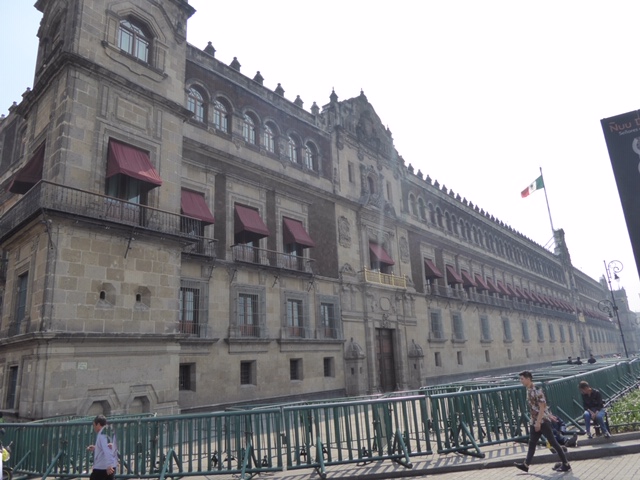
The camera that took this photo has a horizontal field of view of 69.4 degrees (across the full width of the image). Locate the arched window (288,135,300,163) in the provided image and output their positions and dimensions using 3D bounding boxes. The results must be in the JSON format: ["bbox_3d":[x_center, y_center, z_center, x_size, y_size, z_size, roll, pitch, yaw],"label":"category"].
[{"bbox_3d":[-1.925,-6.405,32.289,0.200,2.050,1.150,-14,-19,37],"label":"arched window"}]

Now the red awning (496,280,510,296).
[{"bbox_3d":[22.902,5.908,57.557,0.850,1.620,1.700,-15,-19,36],"label":"red awning"}]

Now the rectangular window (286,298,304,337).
[{"bbox_3d":[-1.451,4.916,28.570,0.250,2.300,1.420,-15,-19,36],"label":"rectangular window"}]

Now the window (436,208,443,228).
[{"bbox_3d":[12.871,-2.291,49.970,0.300,2.200,1.100,-15,-19,36],"label":"window"}]

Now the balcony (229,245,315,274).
[{"bbox_3d":[-2.483,1.325,26.900,0.640,1.000,6.330,-16,-19,36],"label":"balcony"}]

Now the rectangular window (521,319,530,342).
[{"bbox_3d":[29.489,13.045,66.241,0.300,2.850,2.200,-15,-19,36],"label":"rectangular window"}]

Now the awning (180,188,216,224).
[{"bbox_3d":[-6.352,-1.839,23.788,0.900,1.900,1.800,-15,-19,36],"label":"awning"}]

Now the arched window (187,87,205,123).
[{"bbox_3d":[-6.561,-7.211,24.452,0.320,2.148,1.334,-15,-19,36],"label":"arched window"}]

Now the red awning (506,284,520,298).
[{"bbox_3d":[26.061,6.797,62.329,0.820,1.800,1.880,-16,-19,36],"label":"red awning"}]

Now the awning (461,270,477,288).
[{"bbox_3d":[16.937,4.469,52.141,0.900,1.850,1.750,-15,-19,36],"label":"awning"}]

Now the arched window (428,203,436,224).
[{"bbox_3d":[11.758,-2.642,48.548,0.250,2.200,1.400,-14,-19,37],"label":"arched window"}]

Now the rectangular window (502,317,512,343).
[{"bbox_3d":[24.361,11.674,59.991,0.300,2.850,2.200,-15,-19,36],"label":"rectangular window"}]

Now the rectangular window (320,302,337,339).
[{"bbox_3d":[0.569,5.283,30.157,0.300,2.208,1.380,-16,-19,36],"label":"rectangular window"}]

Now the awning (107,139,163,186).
[{"bbox_3d":[-7.418,-3.074,18.541,1.100,1.740,1.720,-14,-19,37],"label":"awning"}]

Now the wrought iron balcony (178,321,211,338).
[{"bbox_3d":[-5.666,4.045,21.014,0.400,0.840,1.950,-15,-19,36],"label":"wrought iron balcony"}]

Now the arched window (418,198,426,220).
[{"bbox_3d":[9.572,-2.855,44.124,0.320,2.148,1.334,-15,-19,36],"label":"arched window"}]

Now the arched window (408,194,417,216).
[{"bbox_3d":[8.875,-3.355,44.288,0.350,2.250,1.150,-16,-19,36],"label":"arched window"}]

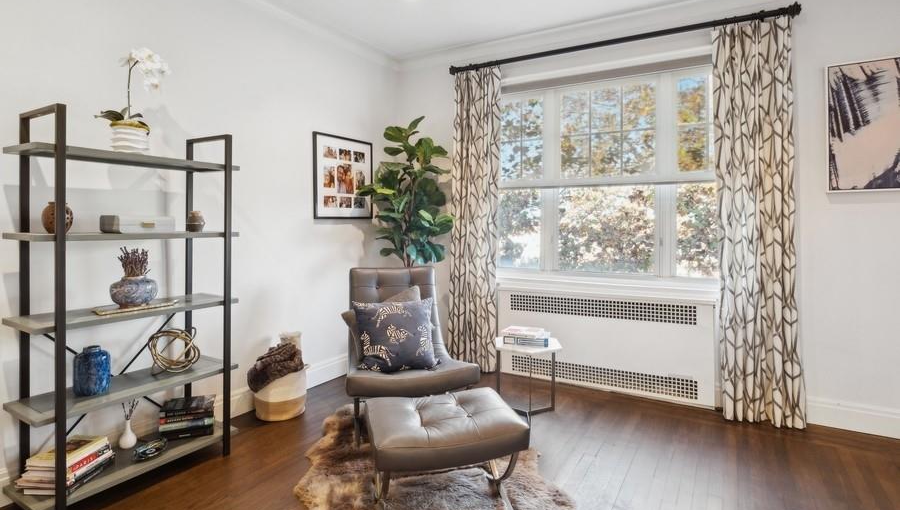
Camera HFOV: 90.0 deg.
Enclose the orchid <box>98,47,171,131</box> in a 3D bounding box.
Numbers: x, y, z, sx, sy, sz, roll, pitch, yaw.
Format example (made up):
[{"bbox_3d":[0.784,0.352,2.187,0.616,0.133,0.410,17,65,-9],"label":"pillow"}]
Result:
[{"bbox_3d":[-1.525,-0.802,2.180,0.290,0.380,0.200,-3,4,-41],"label":"orchid"}]

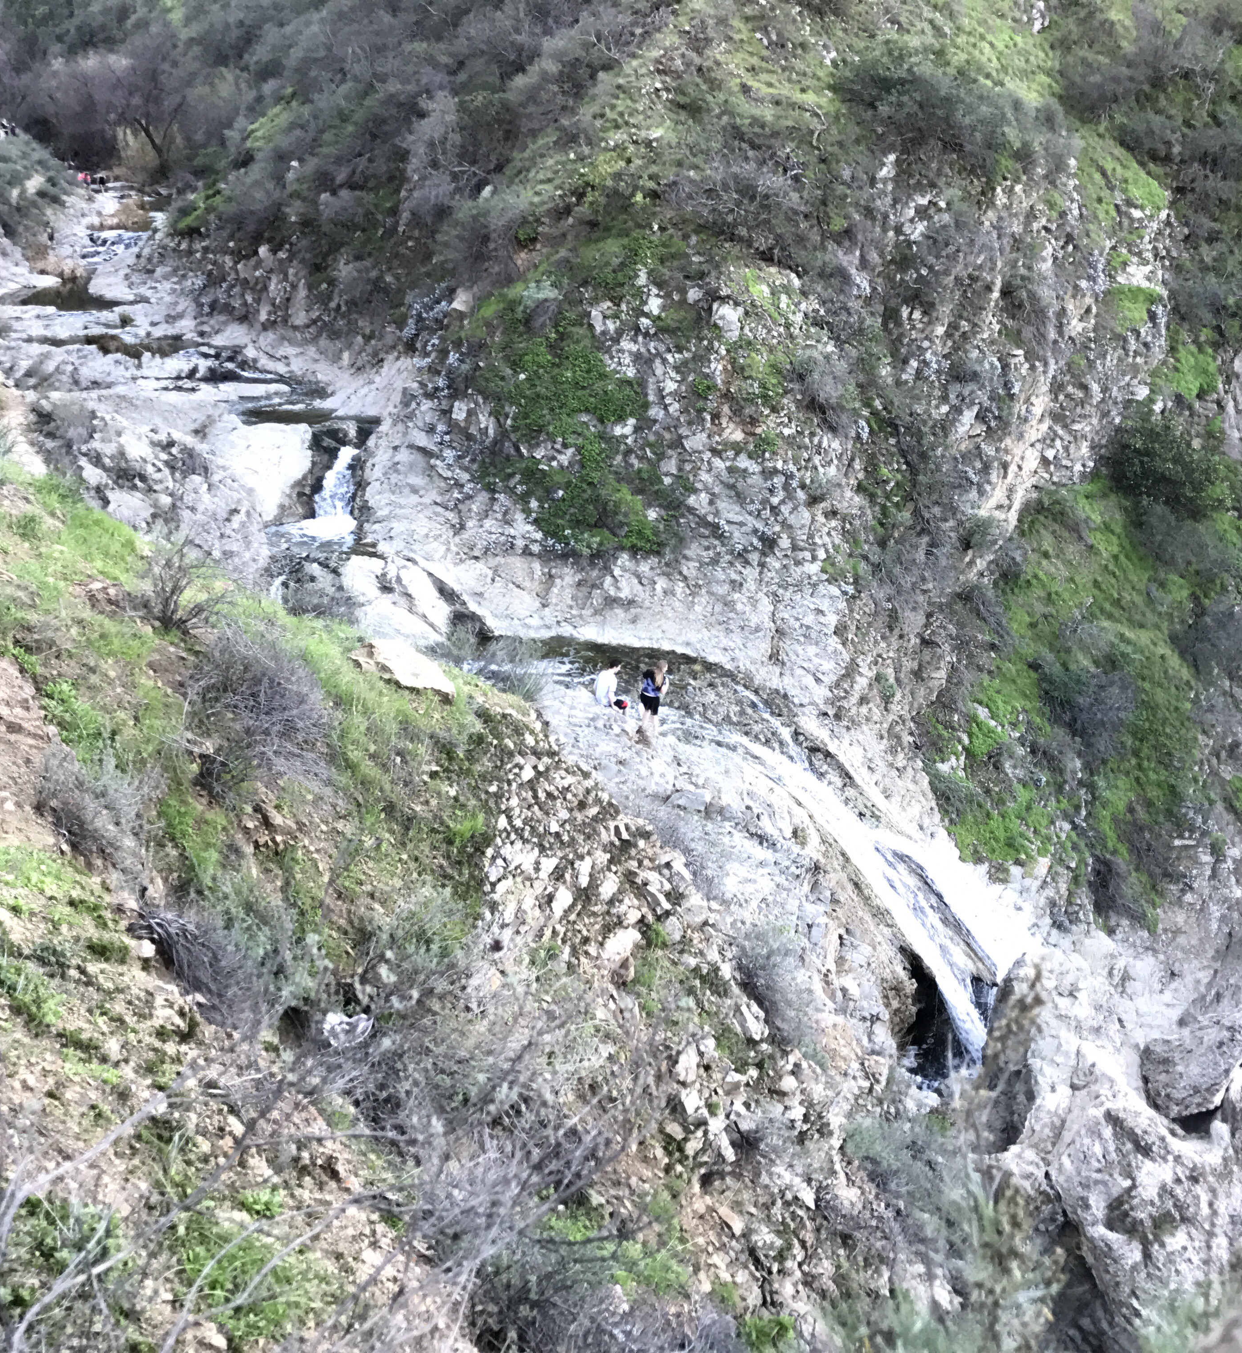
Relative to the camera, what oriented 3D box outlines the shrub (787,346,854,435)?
[{"bbox_3d":[4.510,-6.470,33.000,1.500,1.800,1.400,3,21,7],"label":"shrub"}]

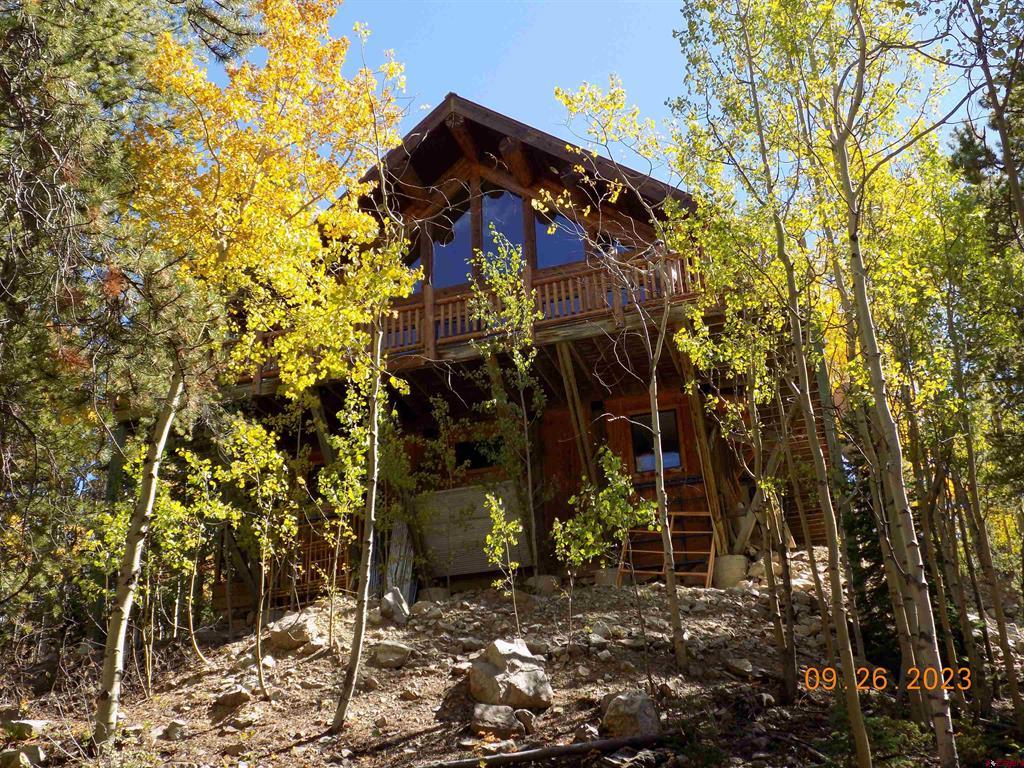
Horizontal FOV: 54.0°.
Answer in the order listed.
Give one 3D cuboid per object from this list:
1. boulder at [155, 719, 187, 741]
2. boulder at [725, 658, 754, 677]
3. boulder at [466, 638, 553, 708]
[{"bbox_3d":[-2.801,2.834,8.250,0.257,0.174,0.200,3,-17,-18],"label":"boulder"},{"bbox_3d":[2.171,2.706,9.600,0.281,0.165,0.220,-6,-17,11],"label":"boulder"},{"bbox_3d":[-0.013,2.571,8.900,0.728,0.613,0.600,-3,-16,-1],"label":"boulder"}]

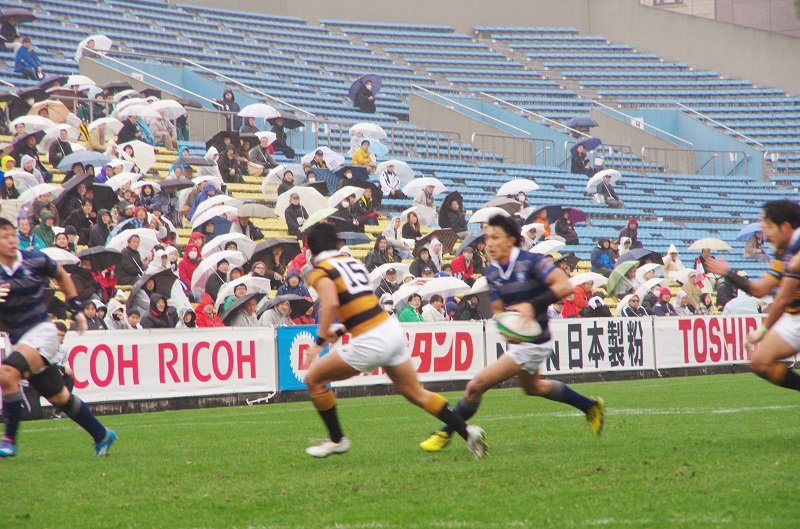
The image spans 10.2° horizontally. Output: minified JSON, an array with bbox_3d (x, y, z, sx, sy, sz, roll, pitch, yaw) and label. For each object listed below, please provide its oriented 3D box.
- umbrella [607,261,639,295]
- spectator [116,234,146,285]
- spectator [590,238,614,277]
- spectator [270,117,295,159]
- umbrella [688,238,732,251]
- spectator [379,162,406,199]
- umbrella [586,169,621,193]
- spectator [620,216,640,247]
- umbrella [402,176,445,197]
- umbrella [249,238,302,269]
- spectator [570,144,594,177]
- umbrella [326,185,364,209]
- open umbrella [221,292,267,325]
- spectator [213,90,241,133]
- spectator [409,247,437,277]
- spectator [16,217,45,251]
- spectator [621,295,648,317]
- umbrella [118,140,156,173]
[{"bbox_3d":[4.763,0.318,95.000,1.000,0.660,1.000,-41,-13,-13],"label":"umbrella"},{"bbox_3d":[-4.054,0.168,69.902,0.750,1.250,0.550,-2,-1,38],"label":"spectator"},{"bbox_3d":[4.598,0.084,100.334,0.780,1.250,0.560,-3,-1,41],"label":"spectator"},{"bbox_3d":[-2.842,-3.083,111.924,0.750,1.200,0.580,-3,-1,33],"label":"spectator"},{"bbox_3d":[7.009,-0.198,100.997,1.000,0.780,1.000,-1,-1,24],"label":"umbrella"},{"bbox_3d":[-0.154,-1.872,111.065,0.560,1.250,0.780,-1,-1,-28],"label":"spectator"},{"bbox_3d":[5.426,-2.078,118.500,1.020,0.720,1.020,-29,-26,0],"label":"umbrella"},{"bbox_3d":[5.595,-0.504,106.868,0.520,1.220,0.780,0,-1,-45],"label":"spectator"},{"bbox_3d":[0.567,-1.618,100.993,1.000,0.780,1.000,-2,-1,0],"label":"umbrella"},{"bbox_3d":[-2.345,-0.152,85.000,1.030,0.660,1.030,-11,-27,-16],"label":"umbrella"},{"bbox_3d":[5.598,-2.993,135.954,0.780,1.250,0.560,-2,-1,34],"label":"spectator"},{"bbox_3d":[-1.039,-1.329,93.877,0.980,0.780,0.980,-32,-19,14],"label":"umbrella"},{"bbox_3d":[-2.382,0.806,70.955,0.900,0.720,0.900,-37,-20,15],"label":"open umbrella"},{"bbox_3d":[-4.165,-3.392,108.491,0.680,1.720,0.420,-1,-1,-20],"label":"spectator"},{"bbox_3d":[0.477,0.297,85.733,0.560,1.250,0.780,-1,-1,-20],"label":"spectator"},{"bbox_3d":[-5.447,-0.206,66.000,0.560,1.150,0.700,0,0,-37],"label":"spectator"},{"bbox_3d":[4.701,1.232,89.000,0.560,1.240,0.800,-2,-1,-28],"label":"spectator"},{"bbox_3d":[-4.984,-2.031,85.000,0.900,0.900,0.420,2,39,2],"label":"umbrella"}]

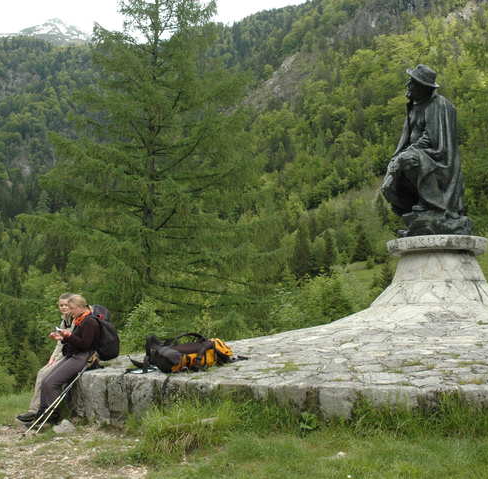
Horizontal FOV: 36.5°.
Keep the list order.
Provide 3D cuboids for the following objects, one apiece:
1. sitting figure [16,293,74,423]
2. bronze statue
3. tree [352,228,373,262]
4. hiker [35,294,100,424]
[{"bbox_3d":[-2.272,1.376,8.550,0.760,1.440,0.500,2,-6,-18],"label":"sitting figure"},{"bbox_3d":[2.394,-1.154,9.700,1.100,2.160,0.980,1,-6,-12],"label":"bronze statue"},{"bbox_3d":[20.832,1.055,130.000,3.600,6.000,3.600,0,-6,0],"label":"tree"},{"bbox_3d":[-1.945,1.323,8.150,0.740,1.380,0.500,2,-6,-14],"label":"hiker"}]

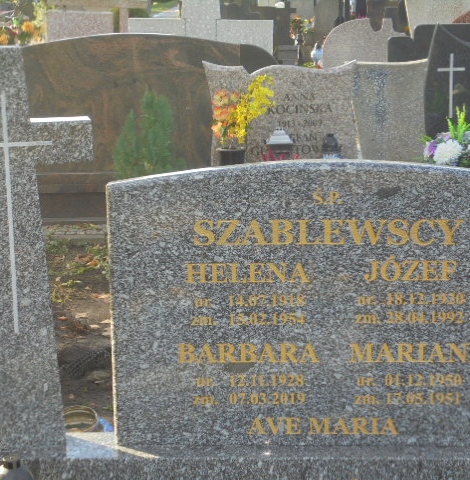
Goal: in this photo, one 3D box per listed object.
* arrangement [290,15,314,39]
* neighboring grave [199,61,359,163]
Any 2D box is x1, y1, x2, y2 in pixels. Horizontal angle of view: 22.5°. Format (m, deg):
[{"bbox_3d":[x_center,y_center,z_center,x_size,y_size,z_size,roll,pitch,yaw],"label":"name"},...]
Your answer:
[{"bbox_3d":[0.719,-2.309,12.800,0.260,0.270,0.240,0,12,0],"label":"arrangement"},{"bbox_3d":[0.223,-0.544,5.670,0.730,0.620,0.110,1,12,4],"label":"neighboring grave"}]

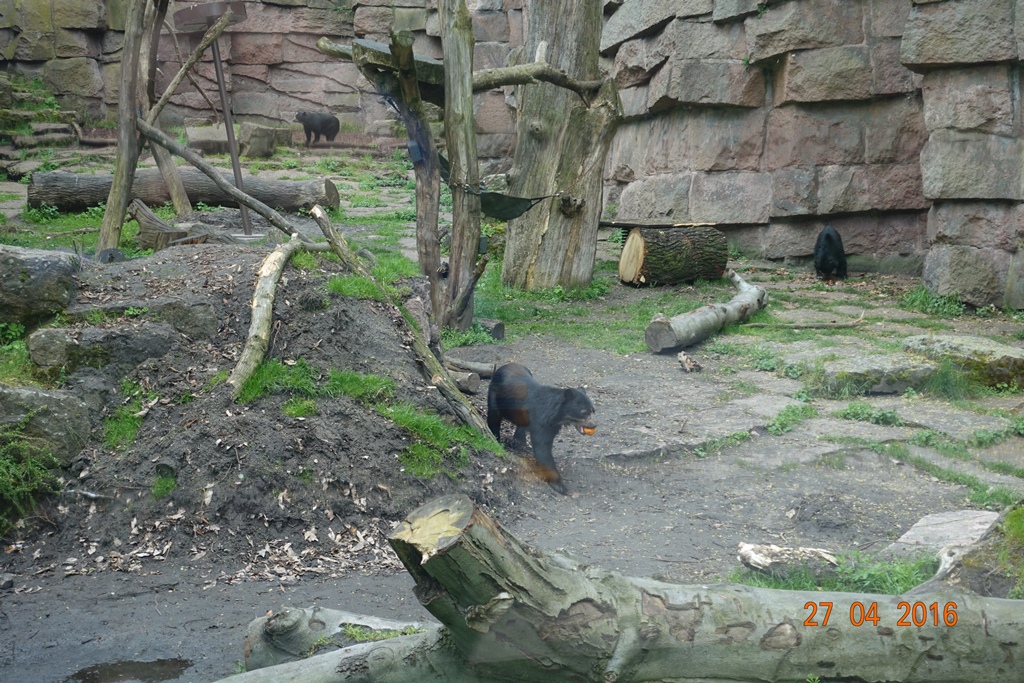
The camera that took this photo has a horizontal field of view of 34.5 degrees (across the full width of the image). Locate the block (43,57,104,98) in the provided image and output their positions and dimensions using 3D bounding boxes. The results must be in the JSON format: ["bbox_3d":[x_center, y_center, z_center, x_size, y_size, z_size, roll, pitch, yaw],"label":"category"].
[{"bbox_3d":[-9.638,-5.805,36.300,1.300,0.902,0.600,-2,9,-12],"label":"block"}]

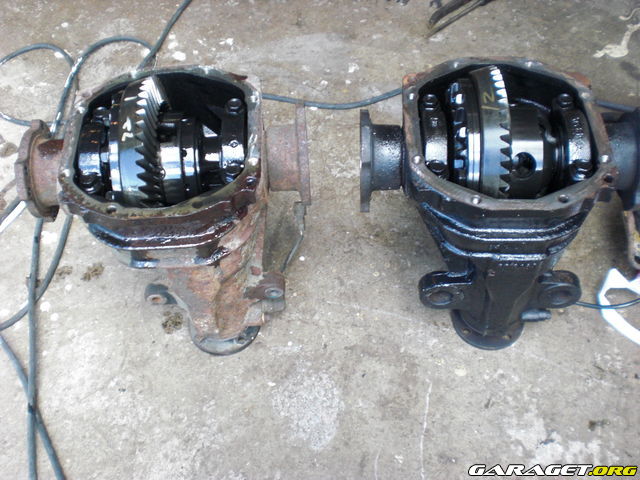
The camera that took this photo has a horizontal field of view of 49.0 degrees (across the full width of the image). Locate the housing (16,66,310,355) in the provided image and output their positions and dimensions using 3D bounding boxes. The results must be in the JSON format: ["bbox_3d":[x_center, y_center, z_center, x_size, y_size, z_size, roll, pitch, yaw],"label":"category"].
[{"bbox_3d":[-0.163,-0.029,0.863,0.309,0.365,0.228,-4,52,-1],"label":"housing"}]

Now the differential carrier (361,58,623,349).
[{"bbox_3d":[0.204,-0.037,0.863,0.313,0.365,0.228,0,52,2],"label":"differential carrier"}]

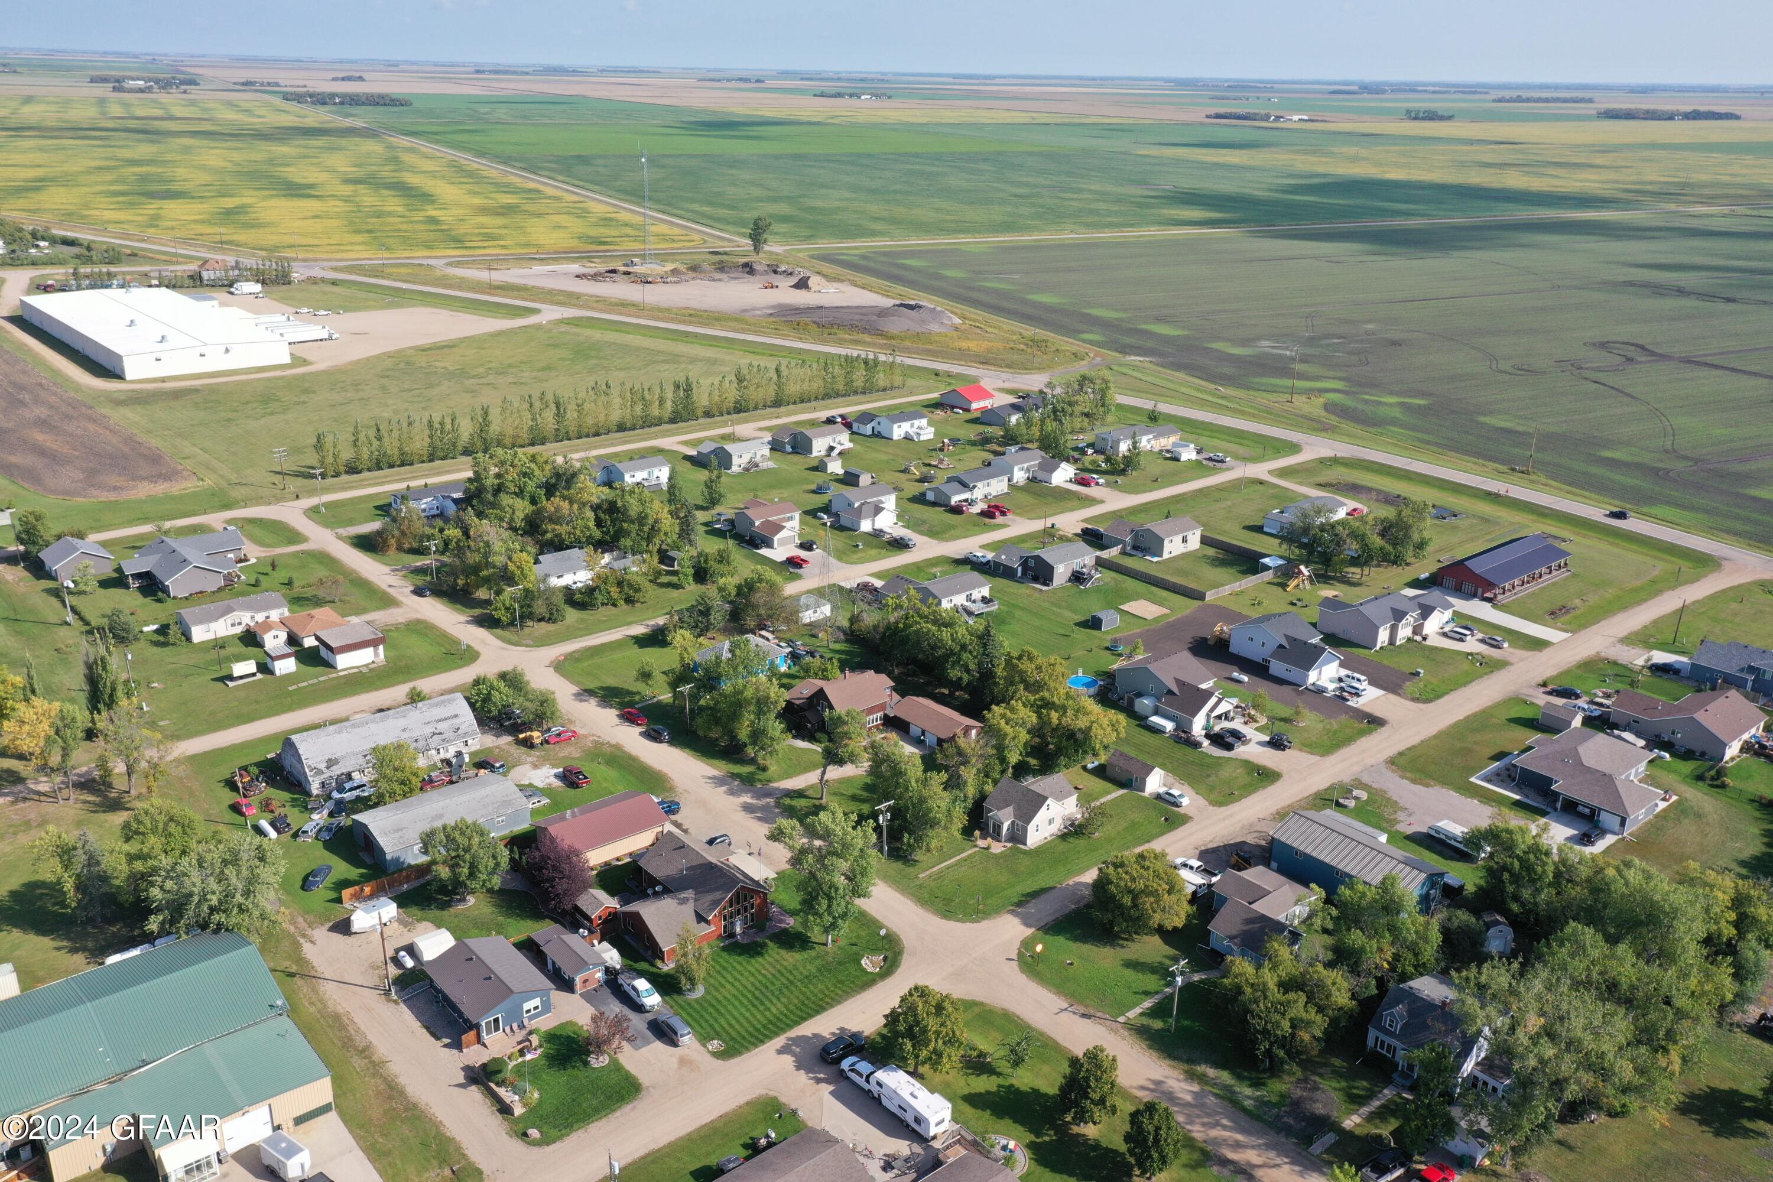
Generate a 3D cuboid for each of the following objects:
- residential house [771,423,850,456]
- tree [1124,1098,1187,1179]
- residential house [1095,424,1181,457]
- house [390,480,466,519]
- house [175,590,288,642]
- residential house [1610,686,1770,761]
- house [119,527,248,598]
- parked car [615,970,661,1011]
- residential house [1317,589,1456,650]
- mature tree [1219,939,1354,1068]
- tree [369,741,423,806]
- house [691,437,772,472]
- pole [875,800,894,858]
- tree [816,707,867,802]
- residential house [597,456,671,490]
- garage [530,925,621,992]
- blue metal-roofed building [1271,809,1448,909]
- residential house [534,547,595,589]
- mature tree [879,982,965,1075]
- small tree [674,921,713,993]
[{"bbox_3d":[-21.037,-43.229,388.961,19.200,6.100,13.400,-16,27,-37],"label":"residential house"},{"bbox_3d":[26.058,54.076,134.991,5.100,9.000,5.100,1,21,0],"label":"tree"},{"bbox_3d":[67.576,-41.132,369.593,24.900,5.800,9.000,-15,26,-36],"label":"residential house"},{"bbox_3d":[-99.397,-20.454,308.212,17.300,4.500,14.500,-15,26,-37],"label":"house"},{"bbox_3d":[-118.880,4.180,251.710,17.000,4.200,8.900,-15,26,-36],"label":"house"},{"bbox_3d":[135.390,20.607,232.440,18.000,5.500,18.900,-16,27,-37],"label":"residential house"},{"bbox_3d":[-144.890,-6.425,287.102,24.300,6.000,25.500,-16,27,-38],"label":"house"},{"bbox_3d":[-27.540,44.540,154.100,2.000,1.900,6.100,-15,26,-37],"label":"parked car"},{"bbox_3d":[89.988,3.370,248.055,23.225,6.435,14.478,-17,27,-39],"label":"residential house"},{"bbox_3d":[41.964,43.846,145.407,13.740,13.650,13.740,1,21,0],"label":"mature tree"},{"bbox_3d":[-68.735,25.488,193.506,7.130,9.260,7.130,1,21,0],"label":"tree"},{"bbox_3d":[-37.168,-34.225,341.382,13.875,5.630,14.076,-17,27,-39],"label":"house"},{"bbox_3d":[0.035,29.905,171.998,2.750,7.700,0.600,-17,27,-39],"label":"pole"},{"bbox_3d":[-6.036,22.455,187.590,7.000,14.000,7.000,1,21,0],"label":"tree"},{"bbox_3d":[-66.336,-31.094,355.235,16.700,6.000,13.700,-16,27,-37],"label":"residential house"},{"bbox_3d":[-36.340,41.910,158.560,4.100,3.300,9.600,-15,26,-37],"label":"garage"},{"bbox_3d":[58.623,33.876,171.844,9.600,6.400,19.000,-16,27,-37],"label":"blue metal-roofed building"},{"bbox_3d":[-65.479,-4.679,277.899,11.300,5.300,9.300,-15,26,-37],"label":"residential house"},{"bbox_3d":[3.623,43.388,134.253,8.000,9.500,8.000,1,21,0],"label":"mature tree"},{"bbox_3d":[-21.450,40.790,153.460,4.300,9.600,4.300,1,21,0],"label":"small tree"}]

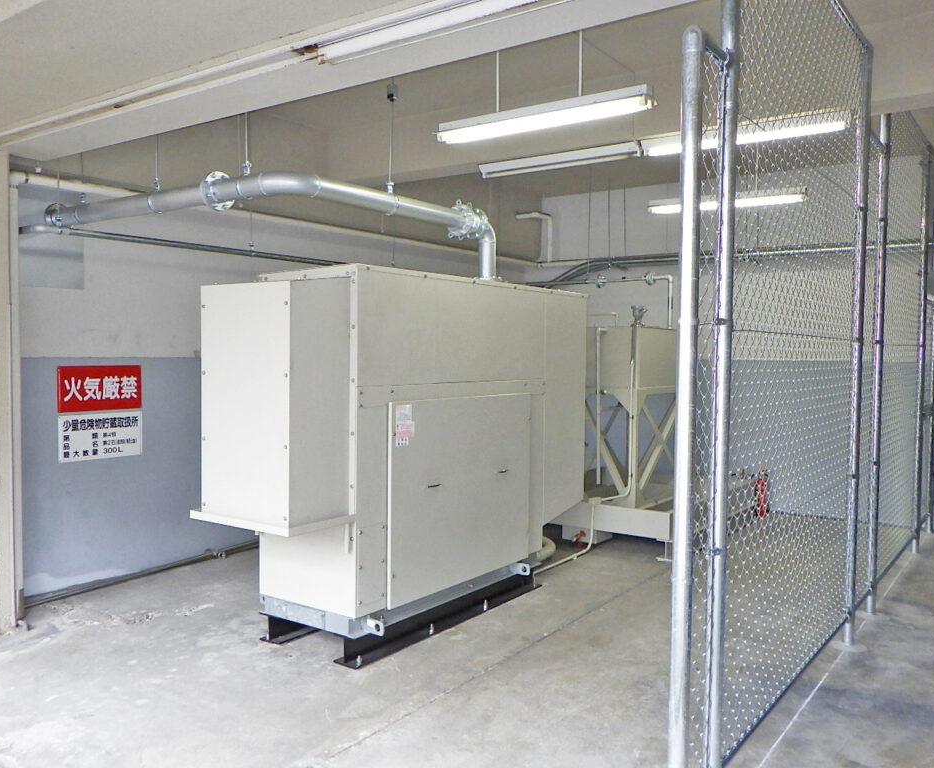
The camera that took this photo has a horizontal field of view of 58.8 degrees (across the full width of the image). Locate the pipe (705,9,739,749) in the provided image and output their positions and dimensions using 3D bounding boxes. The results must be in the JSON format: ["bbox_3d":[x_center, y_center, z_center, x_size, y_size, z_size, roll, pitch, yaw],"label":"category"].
[{"bbox_3d":[0.864,-0.152,2.797,0.058,3.320,0.058,2,3,36],"label":"pipe"}]

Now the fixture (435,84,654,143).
[{"bbox_3d":[0.369,-1.382,4.311,1.250,0.115,0.200,2,3,36],"label":"fixture"}]

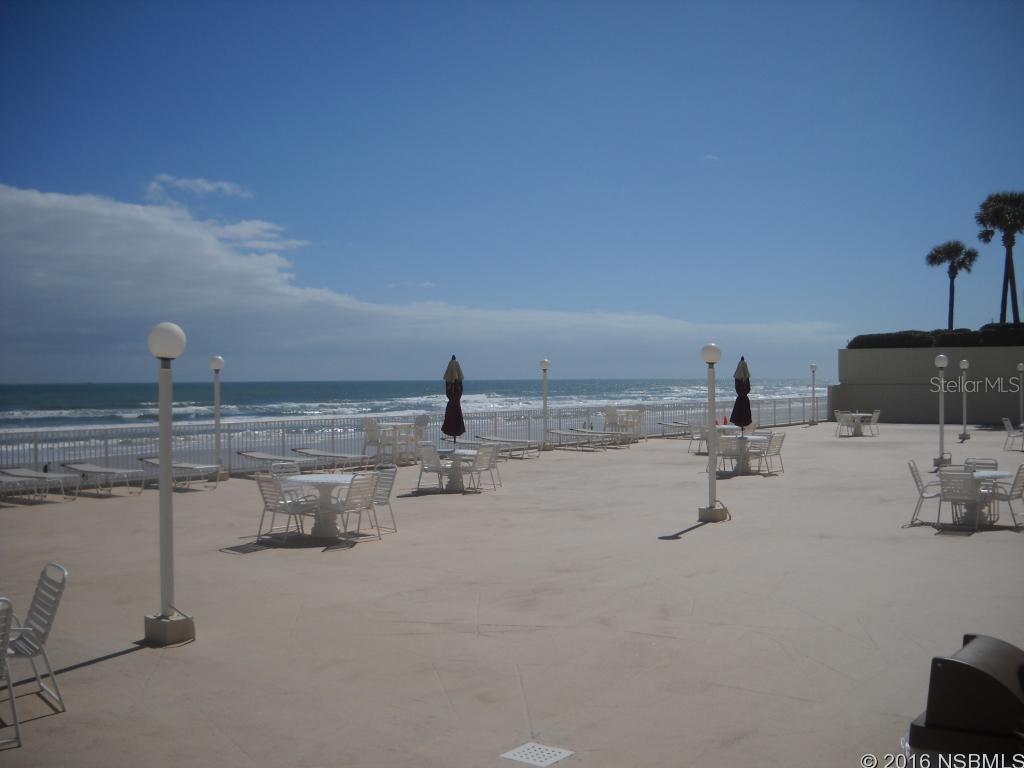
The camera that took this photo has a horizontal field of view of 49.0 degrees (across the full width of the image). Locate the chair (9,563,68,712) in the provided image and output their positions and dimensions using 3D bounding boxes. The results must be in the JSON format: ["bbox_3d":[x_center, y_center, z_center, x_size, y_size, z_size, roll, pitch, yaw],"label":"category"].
[{"bbox_3d":[-3.093,1.562,6.908,0.620,0.850,0.580,-1,0,-37],"label":"chair"}]

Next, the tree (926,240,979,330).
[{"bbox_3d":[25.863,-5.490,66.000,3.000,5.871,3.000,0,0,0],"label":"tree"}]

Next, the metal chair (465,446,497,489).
[{"bbox_3d":[-0.672,1.502,20.359,0.620,0.860,0.560,0,0,41],"label":"metal chair"}]

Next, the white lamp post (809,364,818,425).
[{"bbox_3d":[12.390,0.439,46.168,0.330,2.520,0.330,0,0,38],"label":"white lamp post"}]

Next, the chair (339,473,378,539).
[{"bbox_3d":[-2.026,1.554,14.180,0.620,0.860,0.560,0,0,40],"label":"chair"}]

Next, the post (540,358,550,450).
[{"bbox_3d":[0.918,0.581,31.147,0.330,2.520,0.330,0,0,0],"label":"post"}]

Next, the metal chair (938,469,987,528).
[{"bbox_3d":[6.067,1.517,15.256,0.560,0.860,0.620,0,0,27],"label":"metal chair"}]

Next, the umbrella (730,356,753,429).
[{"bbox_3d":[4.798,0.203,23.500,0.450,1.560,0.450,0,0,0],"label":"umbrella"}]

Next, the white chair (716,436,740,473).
[{"bbox_3d":[4.340,1.424,22.543,0.580,0.850,0.620,0,0,10],"label":"white chair"}]

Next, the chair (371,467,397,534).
[{"bbox_3d":[-1.913,1.546,14.984,0.620,0.860,0.560,-1,0,-41],"label":"chair"}]

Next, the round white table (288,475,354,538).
[{"bbox_3d":[-2.438,1.613,14.717,1.050,0.735,1.050,0,0,-9],"label":"round white table"}]

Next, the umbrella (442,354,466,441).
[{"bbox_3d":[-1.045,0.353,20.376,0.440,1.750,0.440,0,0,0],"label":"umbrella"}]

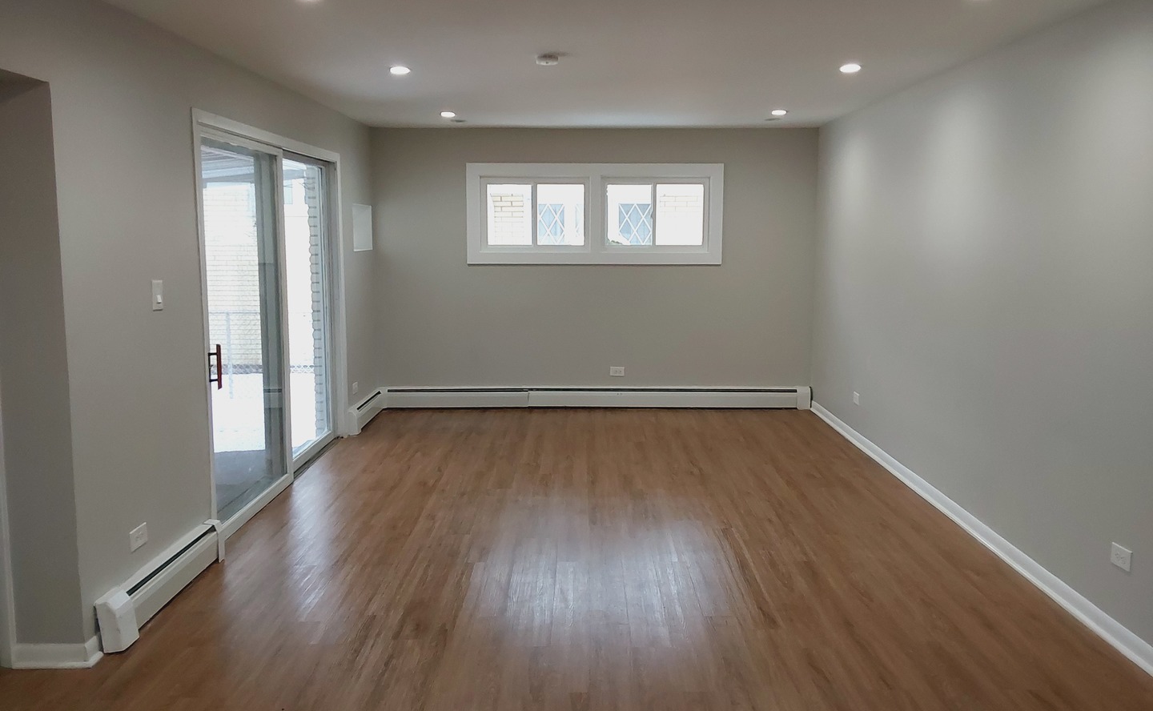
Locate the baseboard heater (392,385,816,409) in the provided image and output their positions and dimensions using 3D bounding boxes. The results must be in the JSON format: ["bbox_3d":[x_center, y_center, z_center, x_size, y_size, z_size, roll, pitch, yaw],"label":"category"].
[{"bbox_3d":[0.170,0.356,7.809,3.572,0.187,0.084,0,8,0],"label":"baseboard heater"}]

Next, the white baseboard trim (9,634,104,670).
[{"bbox_3d":[-1.821,1.037,3.285,0.279,0.089,0.115,0,8,0],"label":"white baseboard trim"}]

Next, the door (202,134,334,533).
[{"bbox_3d":[-1.745,-0.242,5.566,0.110,1.989,2.417,0,8,0],"label":"door"}]

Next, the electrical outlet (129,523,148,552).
[{"bbox_3d":[-1.703,0.711,3.646,0.012,0.076,0.124,0,8,0],"label":"electrical outlet"}]

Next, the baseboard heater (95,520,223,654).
[{"bbox_3d":[-1.667,0.908,3.823,0.083,0.194,0.956,0,8,0],"label":"baseboard heater"}]

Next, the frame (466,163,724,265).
[{"bbox_3d":[0.154,-1.165,7.715,2.110,0.827,0.090,0,8,0],"label":"frame"}]

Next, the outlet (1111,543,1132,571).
[{"bbox_3d":[1.982,0.736,3.402,0.012,0.075,0.120,0,8,0],"label":"outlet"}]

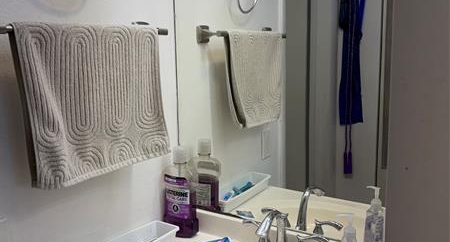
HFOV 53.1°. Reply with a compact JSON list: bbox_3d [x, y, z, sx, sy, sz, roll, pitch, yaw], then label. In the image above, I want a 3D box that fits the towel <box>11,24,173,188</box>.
[{"bbox_3d":[-0.268,-0.052,1.028,0.074,0.327,0.403,5,11,33],"label":"towel"}]

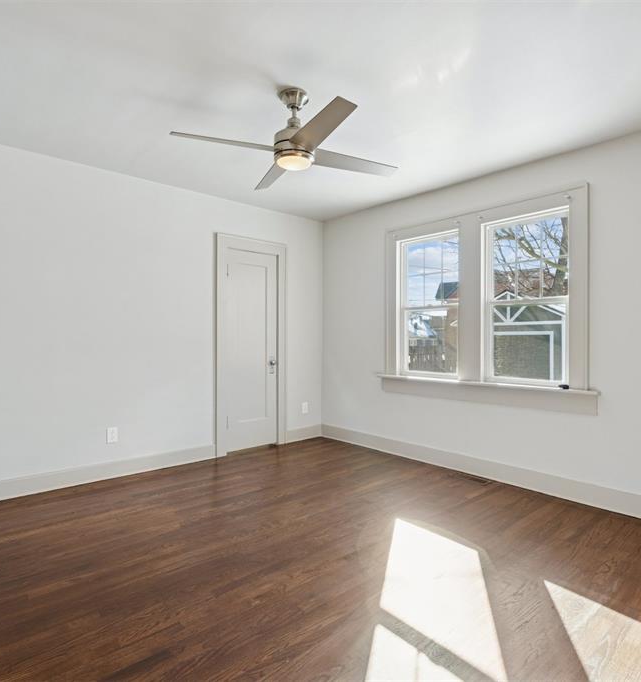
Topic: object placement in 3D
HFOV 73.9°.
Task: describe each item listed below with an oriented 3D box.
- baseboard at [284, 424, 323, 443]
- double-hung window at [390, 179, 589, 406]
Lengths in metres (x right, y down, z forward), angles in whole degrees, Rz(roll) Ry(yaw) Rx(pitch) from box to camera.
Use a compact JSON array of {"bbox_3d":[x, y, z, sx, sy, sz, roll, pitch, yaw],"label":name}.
[{"bbox_3d":[-0.175,1.028,4.691,0.548,0.142,0.022,0,1,-40],"label":"baseboard"},{"bbox_3d":[1.254,-0.311,3.559,0.100,1.492,1.758,0,1,-42],"label":"double-hung window"}]

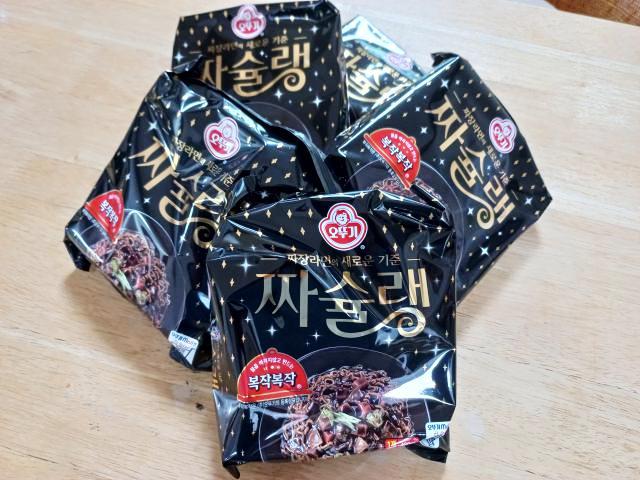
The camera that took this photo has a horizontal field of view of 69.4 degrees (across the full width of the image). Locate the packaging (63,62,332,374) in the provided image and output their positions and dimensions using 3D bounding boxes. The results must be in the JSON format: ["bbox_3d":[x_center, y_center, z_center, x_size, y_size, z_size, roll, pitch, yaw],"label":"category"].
[{"bbox_3d":[-0.084,-0.016,0.308,0.138,0.040,0.138,39,89,25],"label":"packaging"}]

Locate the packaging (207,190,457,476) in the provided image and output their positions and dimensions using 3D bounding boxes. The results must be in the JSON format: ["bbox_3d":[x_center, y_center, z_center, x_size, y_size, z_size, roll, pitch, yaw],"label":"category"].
[{"bbox_3d":[0.008,0.049,0.279,0.138,0.040,0.149,0,87,-1],"label":"packaging"}]

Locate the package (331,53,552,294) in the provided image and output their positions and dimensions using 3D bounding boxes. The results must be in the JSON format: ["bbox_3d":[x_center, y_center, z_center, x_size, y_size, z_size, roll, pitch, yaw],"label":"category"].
[{"bbox_3d":[0.084,-0.039,0.329,0.141,0.040,0.134,-41,102,-23],"label":"package"}]

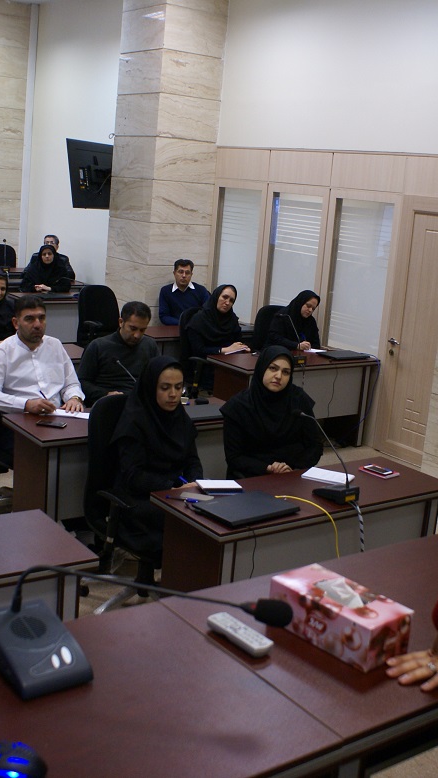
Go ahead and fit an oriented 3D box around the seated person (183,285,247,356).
[{"bbox_3d":[0.005,-0.206,7.095,0.500,1.280,0.780,-5,16,-36],"label":"seated person"}]

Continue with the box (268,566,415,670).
[{"bbox_3d":[0.224,0.418,1.626,0.121,0.085,0.242,-6,16,-40],"label":"box"}]

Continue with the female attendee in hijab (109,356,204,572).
[{"bbox_3d":[-0.293,0.471,4.038,0.500,1.260,0.780,-6,16,-39],"label":"female attendee in hijab"}]

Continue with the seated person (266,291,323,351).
[{"bbox_3d":[0.670,-0.236,7.591,0.500,1.230,0.760,-5,16,-36],"label":"seated person"}]

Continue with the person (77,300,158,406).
[{"bbox_3d":[-0.562,0.131,5.281,0.560,1.330,0.800,-4,15,-33],"label":"person"}]

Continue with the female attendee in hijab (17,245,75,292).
[{"bbox_3d":[-2.046,-1.047,10.421,0.620,1.310,0.800,-1,13,-24],"label":"female attendee in hijab"}]

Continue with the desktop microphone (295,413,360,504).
[{"bbox_3d":[0.485,0.300,3.960,0.130,0.340,0.350,-7,17,-41],"label":"desktop microphone"}]

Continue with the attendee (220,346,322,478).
[{"bbox_3d":[0.287,0.450,4.279,0.520,1.290,0.780,-2,14,-29],"label":"attendee"}]

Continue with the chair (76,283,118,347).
[{"bbox_3d":[-1.167,-0.533,8.997,0.620,1.040,0.640,-5,15,-35],"label":"chair"}]

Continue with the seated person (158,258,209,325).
[{"bbox_3d":[-0.310,-0.551,8.366,0.540,1.340,0.800,-3,15,-31],"label":"seated person"}]

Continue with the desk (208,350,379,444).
[{"bbox_3d":[0.622,0.114,7.343,1.399,0.737,0.529,-5,15,-35],"label":"desk"}]

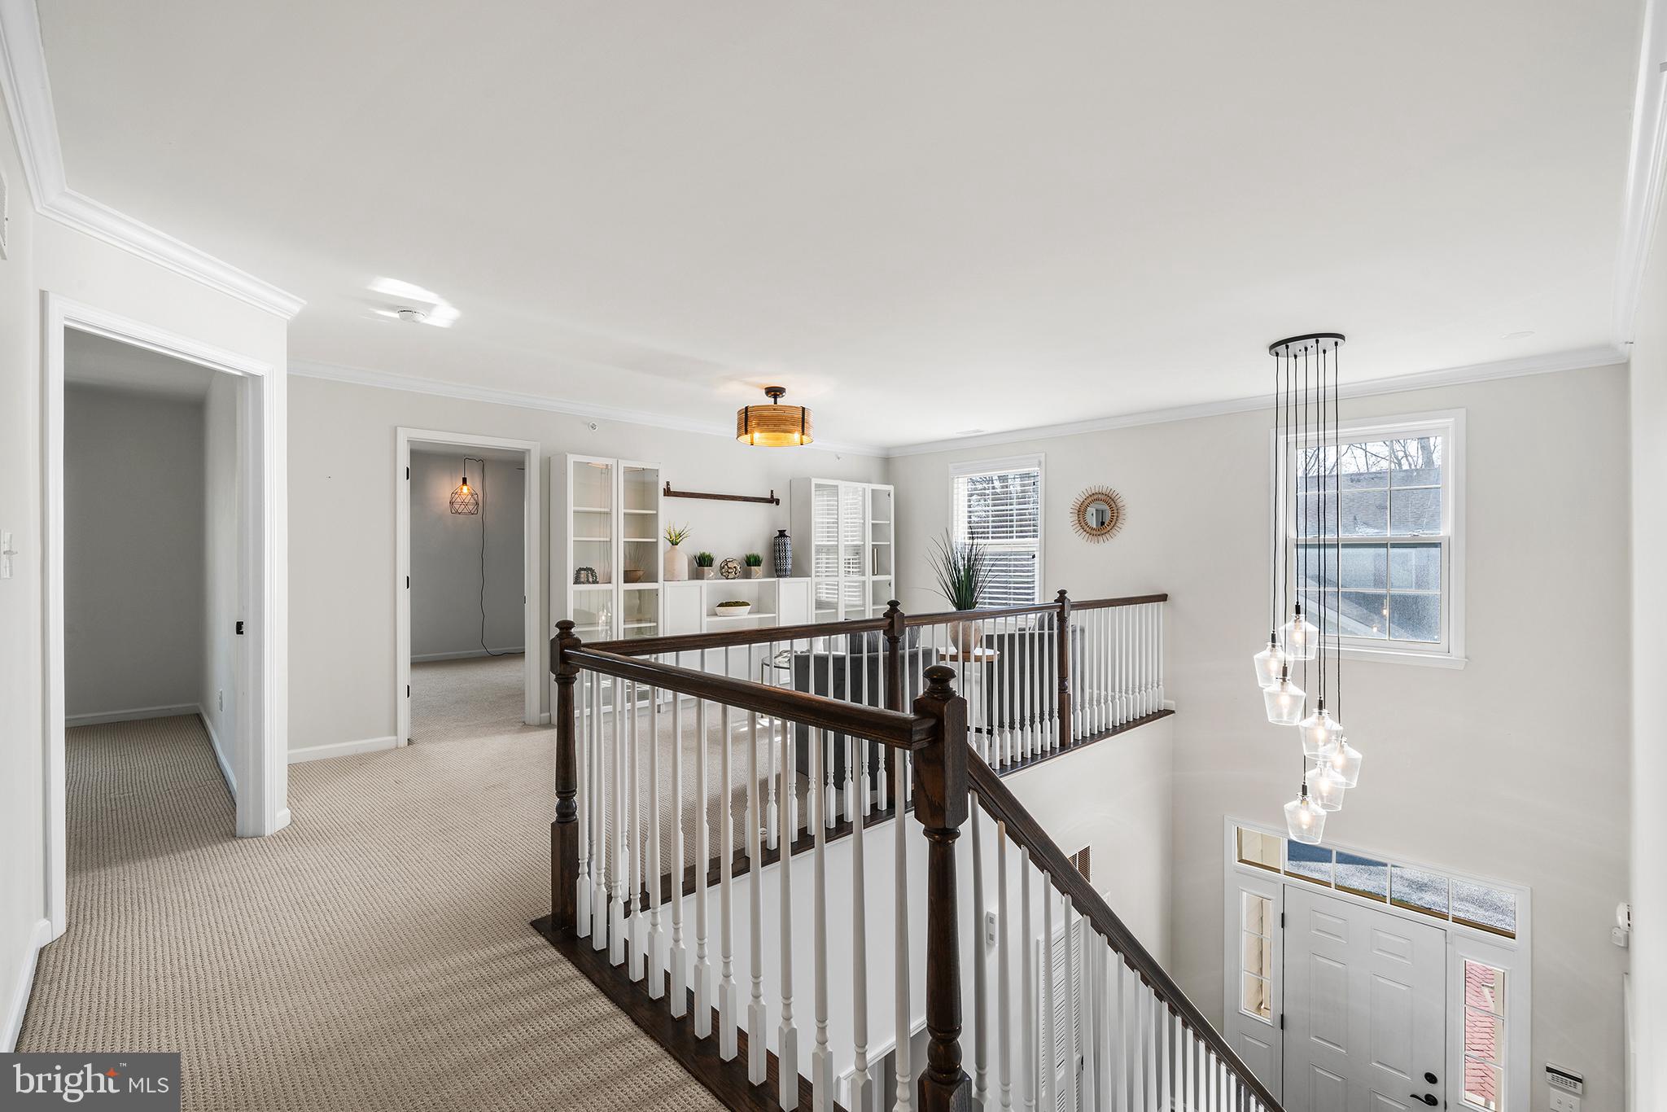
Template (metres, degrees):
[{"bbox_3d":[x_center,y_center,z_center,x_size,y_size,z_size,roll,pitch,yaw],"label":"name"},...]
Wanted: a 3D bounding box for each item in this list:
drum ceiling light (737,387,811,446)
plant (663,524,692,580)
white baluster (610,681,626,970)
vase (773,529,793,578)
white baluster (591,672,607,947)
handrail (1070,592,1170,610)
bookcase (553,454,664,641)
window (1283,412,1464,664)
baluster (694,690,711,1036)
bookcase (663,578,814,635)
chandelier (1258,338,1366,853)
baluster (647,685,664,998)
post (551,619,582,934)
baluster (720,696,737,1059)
[{"bbox_3d":[-0.406,-0.984,4.840,0.530,0.361,0.530,0,0,0],"label":"drum ceiling light"},{"bbox_3d":[-1.323,-0.042,5.830,0.235,0.490,0.230,0,0,0],"label":"plant"},{"bbox_3d":[-0.666,0.818,2.154,0.032,0.880,0.032,0,0,-44],"label":"white baluster"},{"bbox_3d":[-0.482,-0.016,6.593,0.173,0.461,0.173,0,0,0],"label":"vase"},{"bbox_3d":[-0.761,0.829,2.264,0.033,0.890,0.033,0,0,45],"label":"white baluster"},{"bbox_3d":[2.139,0.340,5.171,1.580,0.062,0.062,0,0,-42],"label":"handrail"},{"bbox_3d":[-1.749,0.257,5.440,0.800,2.015,0.300,0,0,-43],"label":"bookcase"},{"bbox_3d":[3.680,-0.117,4.815,1.050,1.650,0.110,0,0,44],"label":"window"},{"bbox_3d":[-0.346,0.829,1.851,0.033,0.890,0.033,0,0,45],"label":"baluster"},{"bbox_3d":[-0.887,0.742,6.222,1.588,1.065,0.301,0,0,-42],"label":"bookcase"},{"bbox_3d":[2.651,0.190,3.879,0.452,2.754,0.452,0,0,45],"label":"chandelier"},{"bbox_3d":[-0.501,0.818,1.991,0.032,0.880,0.032,0,0,-44],"label":"baluster"},{"bbox_3d":[-0.916,0.740,2.392,0.075,1.036,0.075,0,0,-44],"label":"post"},{"bbox_3d":[-0.261,0.802,1.735,0.033,0.885,0.033,0,0,-45],"label":"baluster"}]

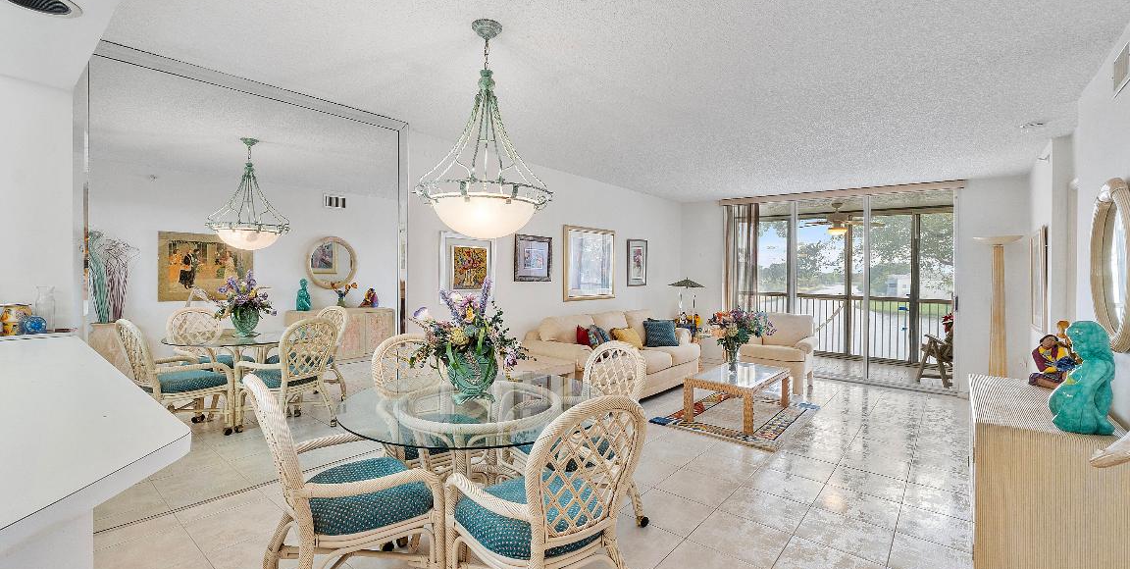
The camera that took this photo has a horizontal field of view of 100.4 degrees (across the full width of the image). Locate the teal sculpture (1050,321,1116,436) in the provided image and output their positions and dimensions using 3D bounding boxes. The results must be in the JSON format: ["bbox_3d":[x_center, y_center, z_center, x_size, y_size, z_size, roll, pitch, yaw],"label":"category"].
[{"bbox_3d":[2.046,0.347,1.851,0.185,0.430,0.170,2,1,37],"label":"teal sculpture"}]

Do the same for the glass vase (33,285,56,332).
[{"bbox_3d":[-2.089,0.097,1.890,0.065,0.190,0.065,2,1,40],"label":"glass vase"}]

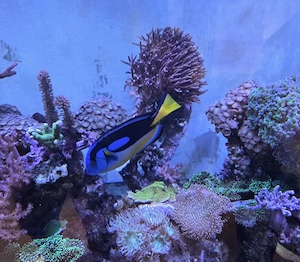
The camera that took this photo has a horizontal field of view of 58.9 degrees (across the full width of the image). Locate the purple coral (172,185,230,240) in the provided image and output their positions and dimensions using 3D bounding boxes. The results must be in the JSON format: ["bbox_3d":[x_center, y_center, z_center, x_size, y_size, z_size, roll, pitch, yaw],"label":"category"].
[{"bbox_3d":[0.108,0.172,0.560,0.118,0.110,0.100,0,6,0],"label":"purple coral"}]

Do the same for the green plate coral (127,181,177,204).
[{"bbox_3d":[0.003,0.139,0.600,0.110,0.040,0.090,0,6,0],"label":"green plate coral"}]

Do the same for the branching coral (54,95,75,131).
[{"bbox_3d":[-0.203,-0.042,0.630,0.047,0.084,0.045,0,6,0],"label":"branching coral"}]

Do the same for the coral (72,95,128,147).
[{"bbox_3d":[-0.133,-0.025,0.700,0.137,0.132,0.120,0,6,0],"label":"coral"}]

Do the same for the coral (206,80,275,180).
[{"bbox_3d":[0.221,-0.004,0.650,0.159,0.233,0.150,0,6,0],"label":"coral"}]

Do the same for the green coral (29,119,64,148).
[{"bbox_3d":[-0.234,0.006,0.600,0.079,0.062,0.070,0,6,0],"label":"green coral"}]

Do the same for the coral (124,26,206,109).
[{"bbox_3d":[0.040,-0.160,0.680,0.205,0.205,0.170,0,5,0],"label":"coral"}]

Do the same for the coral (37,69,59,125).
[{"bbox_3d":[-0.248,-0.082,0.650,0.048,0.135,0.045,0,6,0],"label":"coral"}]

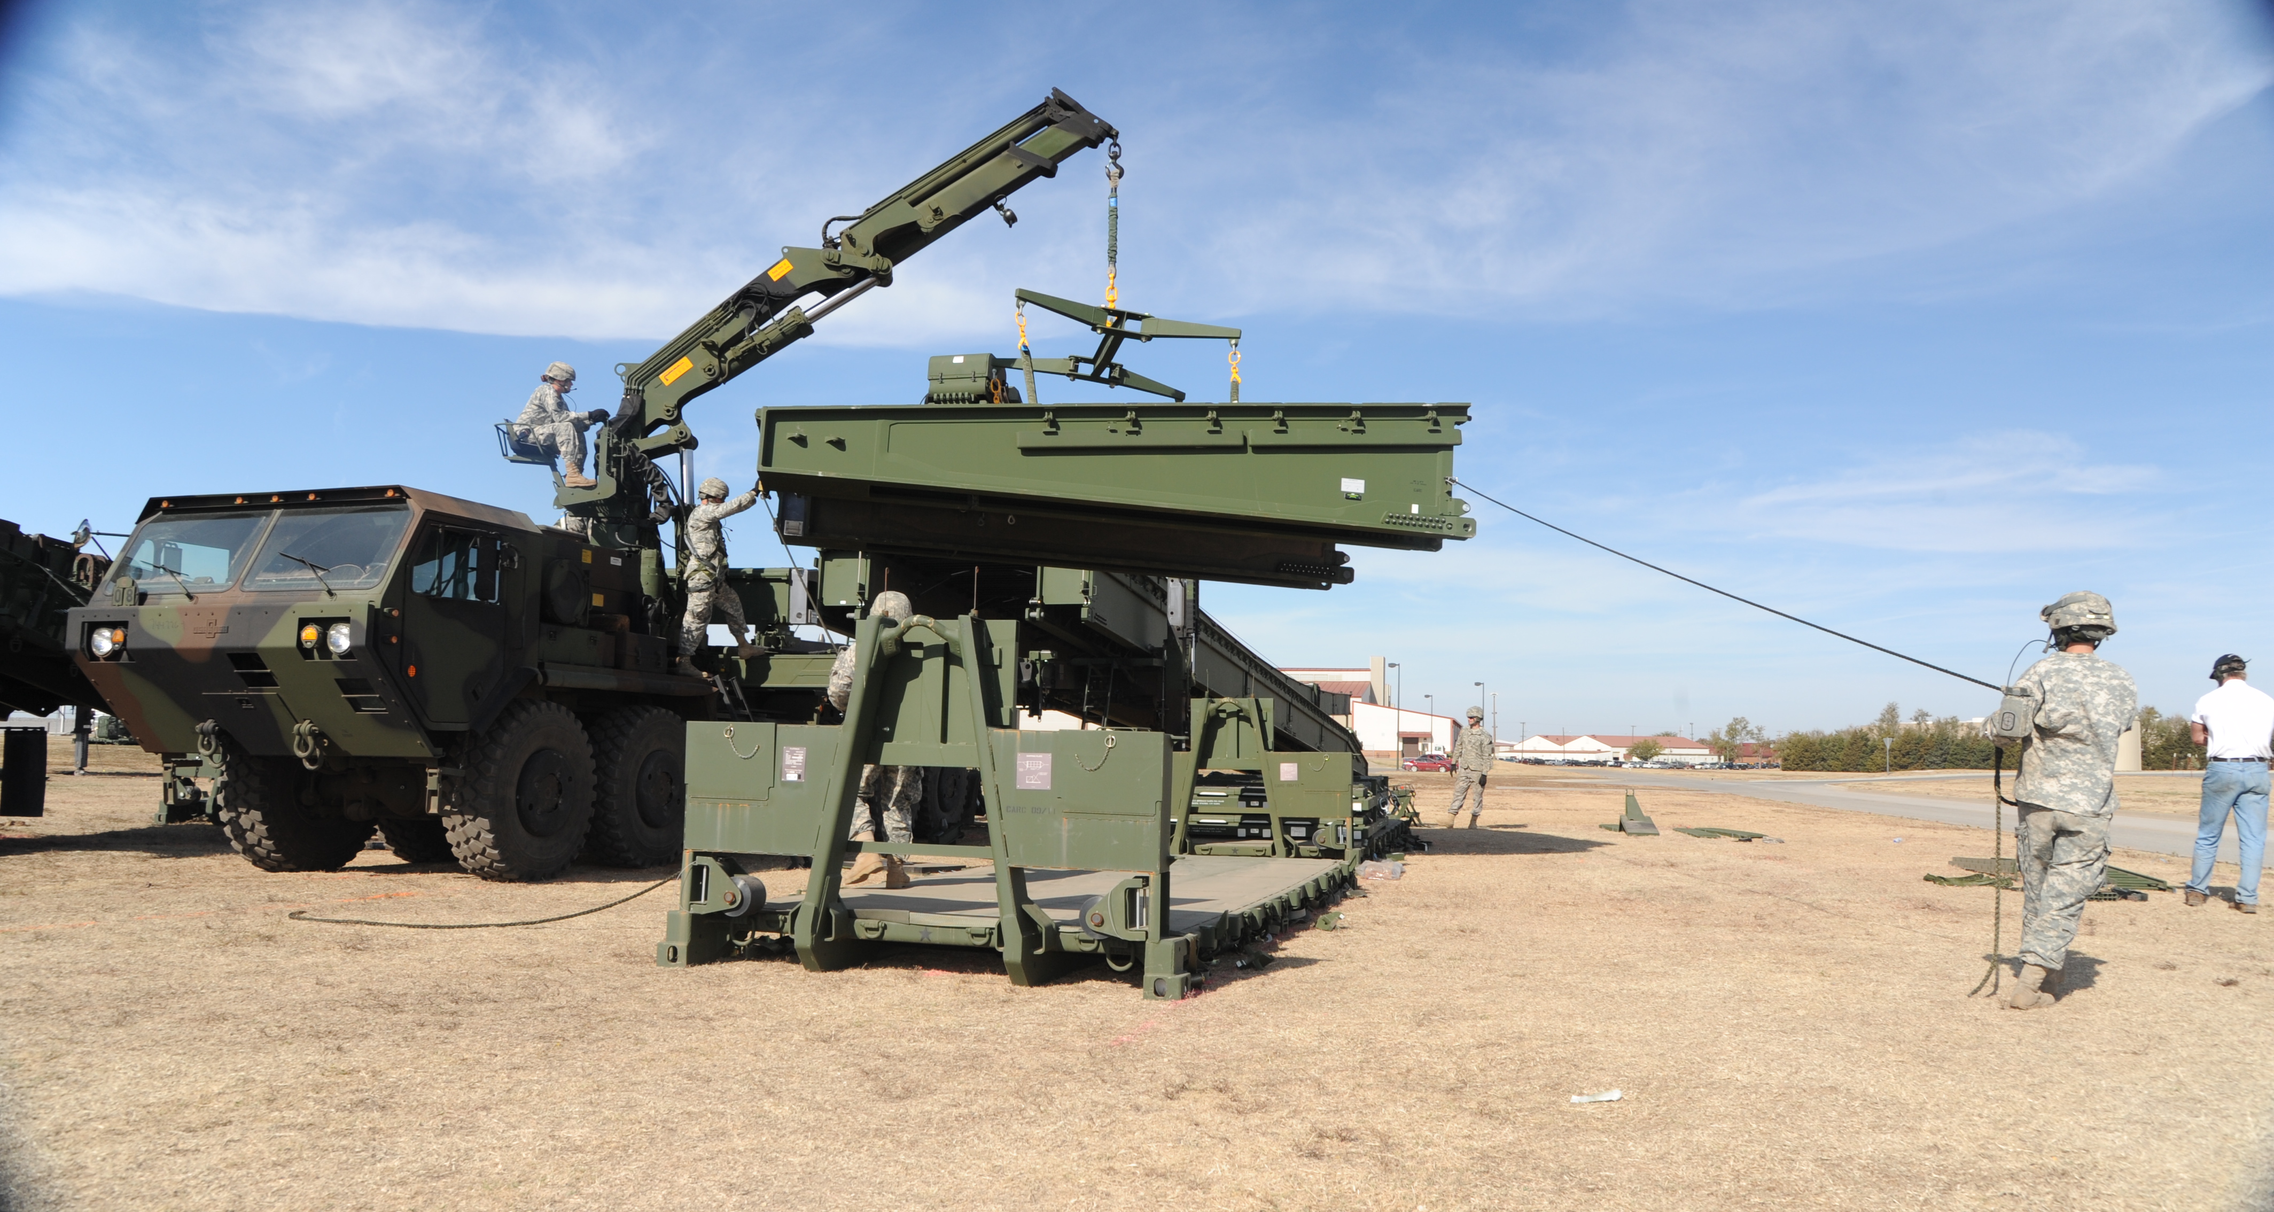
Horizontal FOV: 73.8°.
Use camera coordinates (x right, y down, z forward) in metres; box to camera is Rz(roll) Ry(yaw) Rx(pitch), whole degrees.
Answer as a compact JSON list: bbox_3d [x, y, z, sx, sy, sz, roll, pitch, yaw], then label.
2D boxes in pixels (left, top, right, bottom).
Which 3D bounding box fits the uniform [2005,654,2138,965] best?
[{"bbox_3d":[4.067,0.887,6.600,0.550,1.397,0.450,-1,-6,17],"label":"uniform"}]

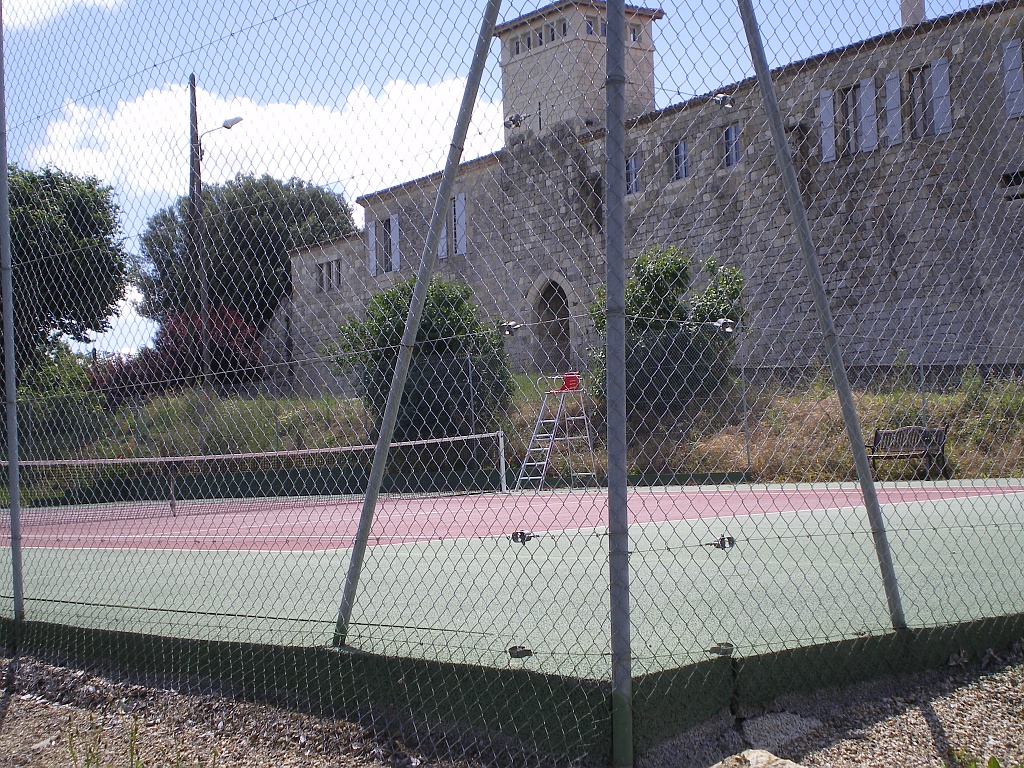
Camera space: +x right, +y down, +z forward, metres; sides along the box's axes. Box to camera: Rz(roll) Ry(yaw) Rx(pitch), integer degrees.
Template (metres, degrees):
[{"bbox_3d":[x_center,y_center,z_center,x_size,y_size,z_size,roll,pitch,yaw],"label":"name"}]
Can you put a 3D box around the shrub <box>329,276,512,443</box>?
[{"bbox_3d":[-2.264,-0.475,37.000,4.460,4.430,4.300,-2,-4,-3],"label":"shrub"}]

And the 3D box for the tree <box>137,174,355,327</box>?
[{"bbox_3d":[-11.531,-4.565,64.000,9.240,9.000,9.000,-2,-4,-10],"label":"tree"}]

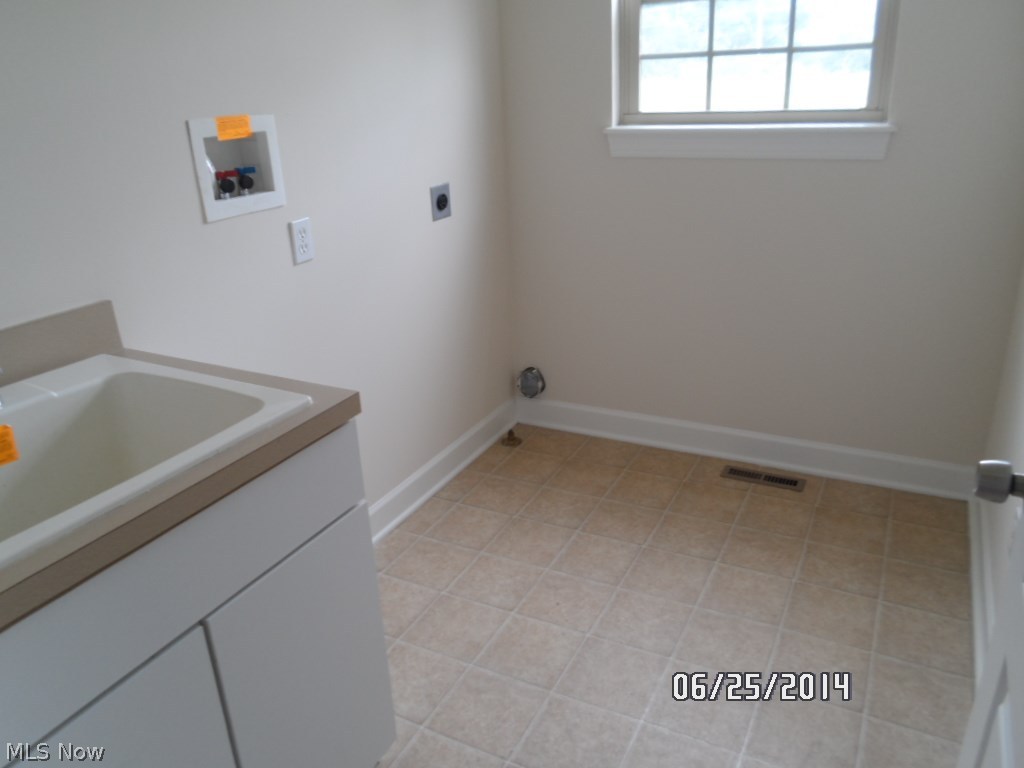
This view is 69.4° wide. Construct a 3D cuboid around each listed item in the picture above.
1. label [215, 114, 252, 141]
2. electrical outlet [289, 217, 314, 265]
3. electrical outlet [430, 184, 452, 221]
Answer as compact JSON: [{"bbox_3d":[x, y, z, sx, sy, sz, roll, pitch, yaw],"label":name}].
[{"bbox_3d":[-0.653,-0.603,1.737,0.004,0.052,0.105,8,24,27],"label":"label"},{"bbox_3d":[-0.565,-0.386,1.994,0.009,0.115,0.071,8,24,27],"label":"electrical outlet"},{"bbox_3d":[-0.246,-0.628,2.560,0.009,0.115,0.114,8,24,27],"label":"electrical outlet"}]

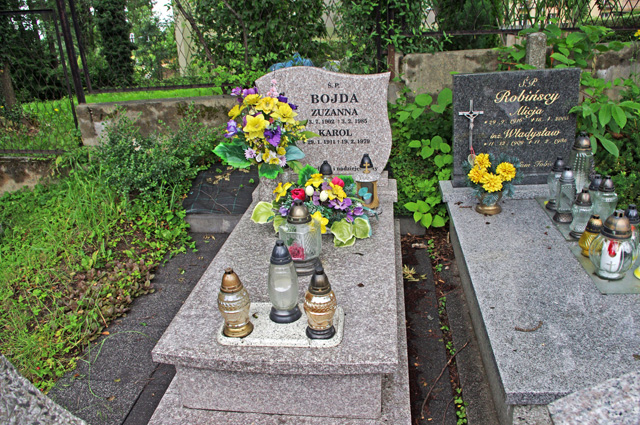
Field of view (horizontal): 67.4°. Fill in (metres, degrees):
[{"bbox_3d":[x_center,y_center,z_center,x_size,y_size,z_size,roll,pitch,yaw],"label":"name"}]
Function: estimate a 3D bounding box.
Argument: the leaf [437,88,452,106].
[{"bbox_3d":[0.847,-0.780,3.250,0.115,0.120,0.050,-1,20,9],"label":"leaf"}]

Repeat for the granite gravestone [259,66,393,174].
[{"bbox_3d":[0.029,-0.539,2.846,0.793,0.631,0.075,0,22,8],"label":"granite gravestone"}]

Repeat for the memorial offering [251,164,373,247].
[{"bbox_3d":[-0.028,-0.035,2.377,0.570,0.290,0.400,0,22,8],"label":"memorial offering"}]

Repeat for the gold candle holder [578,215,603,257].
[{"bbox_3d":[1.237,0.105,2.169,0.100,0.187,0.100,0,21,8],"label":"gold candle holder"}]

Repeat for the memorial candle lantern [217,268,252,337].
[{"bbox_3d":[-0.303,0.312,1.704,0.113,0.241,0.113,0,21,8],"label":"memorial candle lantern"}]

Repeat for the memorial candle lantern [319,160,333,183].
[{"bbox_3d":[0.029,-0.158,2.760,0.100,0.285,0.100,0,23,8],"label":"memorial candle lantern"}]

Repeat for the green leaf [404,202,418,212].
[{"bbox_3d":[0.515,-0.028,2.700,0.080,0.055,0.055,-1,20,9],"label":"green leaf"}]

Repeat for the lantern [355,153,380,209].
[{"bbox_3d":[0.276,-0.177,2.731,0.135,0.318,0.130,0,23,8],"label":"lantern"}]

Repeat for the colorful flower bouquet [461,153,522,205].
[{"bbox_3d":[0.912,-0.186,2.559,0.290,0.260,0.230,0,23,8],"label":"colorful flower bouquet"}]

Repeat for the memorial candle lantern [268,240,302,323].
[{"bbox_3d":[-0.135,0.238,1.716,0.120,0.305,0.120,0,22,8],"label":"memorial candle lantern"}]

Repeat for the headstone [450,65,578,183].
[{"bbox_3d":[1.165,-0.501,2.905,0.725,0.670,0.080,-2,11,3],"label":"headstone"}]

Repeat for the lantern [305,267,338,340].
[{"bbox_3d":[-0.004,0.314,1.669,0.110,0.279,0.110,0,23,8],"label":"lantern"}]

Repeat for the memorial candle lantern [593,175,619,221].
[{"bbox_3d":[1.446,-0.056,2.420,0.120,0.260,0.120,0,21,8],"label":"memorial candle lantern"}]

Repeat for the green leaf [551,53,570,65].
[{"bbox_3d":[1.706,-1.092,3.400,0.140,0.085,0.060,-1,20,9],"label":"green leaf"}]

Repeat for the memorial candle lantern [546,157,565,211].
[{"bbox_3d":[1.270,-0.159,2.571,0.100,0.288,0.100,0,23,8],"label":"memorial candle lantern"}]

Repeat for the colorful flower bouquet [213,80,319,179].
[{"bbox_3d":[-0.311,-0.482,2.790,0.600,0.570,0.420,0,20,8],"label":"colorful flower bouquet"}]

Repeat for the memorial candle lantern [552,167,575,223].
[{"bbox_3d":[1.288,-0.095,2.500,0.096,0.290,0.096,0,21,8],"label":"memorial candle lantern"}]

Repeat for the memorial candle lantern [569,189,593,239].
[{"bbox_3d":[1.244,0.004,2.263,0.107,0.232,0.107,0,23,8],"label":"memorial candle lantern"}]

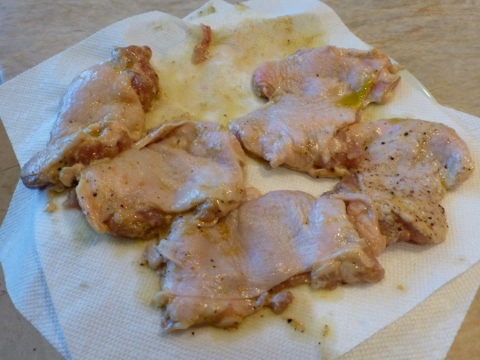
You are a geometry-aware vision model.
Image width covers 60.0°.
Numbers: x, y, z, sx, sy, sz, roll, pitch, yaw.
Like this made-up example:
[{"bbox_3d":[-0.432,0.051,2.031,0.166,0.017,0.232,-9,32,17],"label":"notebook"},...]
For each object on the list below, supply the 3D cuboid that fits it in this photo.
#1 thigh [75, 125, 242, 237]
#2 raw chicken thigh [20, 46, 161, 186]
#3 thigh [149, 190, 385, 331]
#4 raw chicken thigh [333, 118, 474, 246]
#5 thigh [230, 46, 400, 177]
[{"bbox_3d":[-0.051,-0.001,0.291,0.116,0.024,0.091,-20,57,-13],"label":"thigh"},{"bbox_3d":[-0.106,-0.056,0.327,0.075,0.028,0.155,7,55,5],"label":"raw chicken thigh"},{"bbox_3d":[0.019,0.040,0.261,0.146,0.026,0.083,-13,56,-9],"label":"thigh"},{"bbox_3d":[0.117,-0.002,0.293,0.098,0.022,0.109,7,55,5],"label":"raw chicken thigh"},{"bbox_3d":[0.064,-0.066,0.336,0.116,0.024,0.149,15,56,10],"label":"thigh"}]

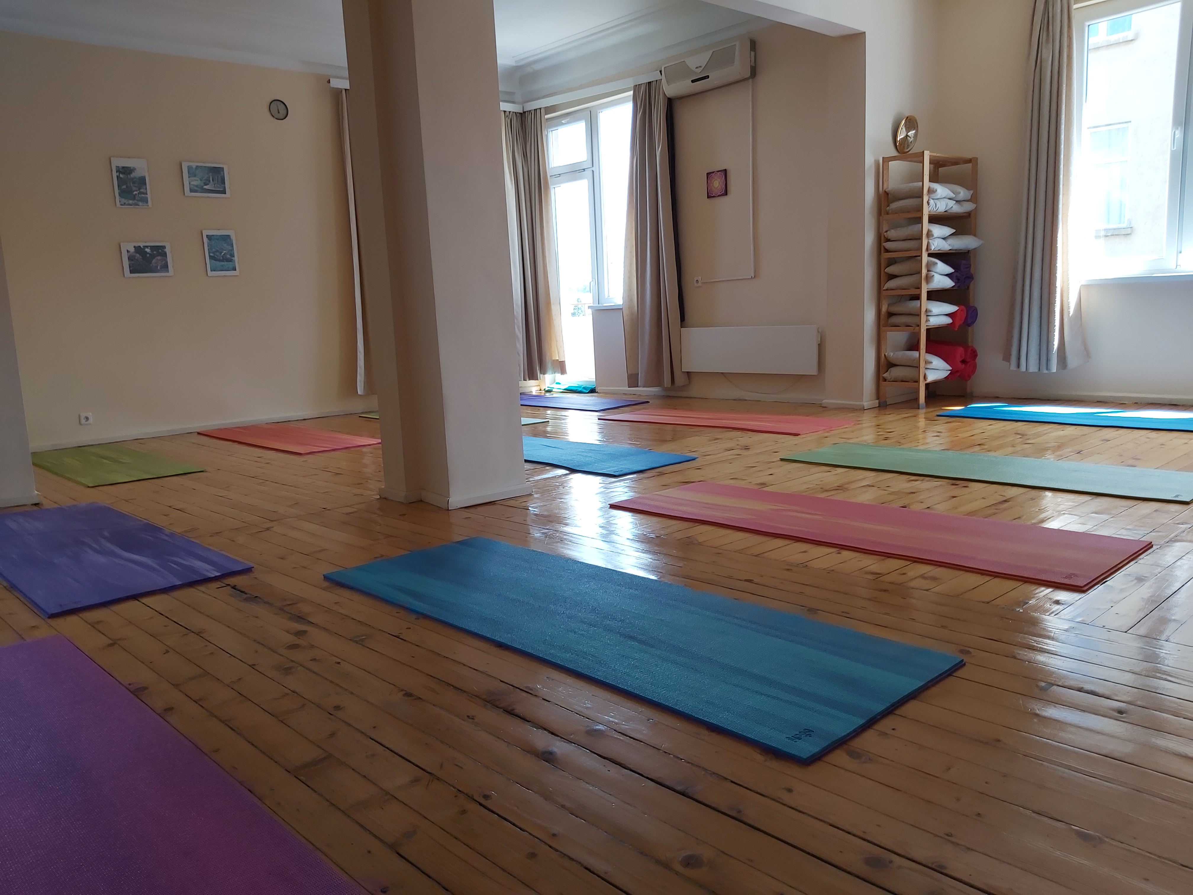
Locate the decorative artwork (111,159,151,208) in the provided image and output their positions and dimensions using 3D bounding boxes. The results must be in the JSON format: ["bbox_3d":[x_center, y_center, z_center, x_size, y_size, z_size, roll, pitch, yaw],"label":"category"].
[{"bbox_3d":[-3.496,-1.986,6.738,0.247,0.354,0.018,-10,11,-41],"label":"decorative artwork"}]

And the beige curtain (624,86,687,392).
[{"bbox_3d":[0.516,-1.885,8.149,0.180,2.710,0.710,-10,11,-39],"label":"beige curtain"}]

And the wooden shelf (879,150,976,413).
[{"bbox_3d":[2.486,-1.234,6.694,0.791,1.782,0.316,-10,11,-40],"label":"wooden shelf"}]

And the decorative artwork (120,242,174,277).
[{"bbox_3d":[-3.463,-1.449,6.919,0.352,0.250,0.018,-10,11,-41],"label":"decorative artwork"}]

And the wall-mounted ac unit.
[{"bbox_3d":[0.925,-3.110,7.436,0.190,0.275,0.865,-10,11,-39],"label":"wall-mounted ac unit"}]

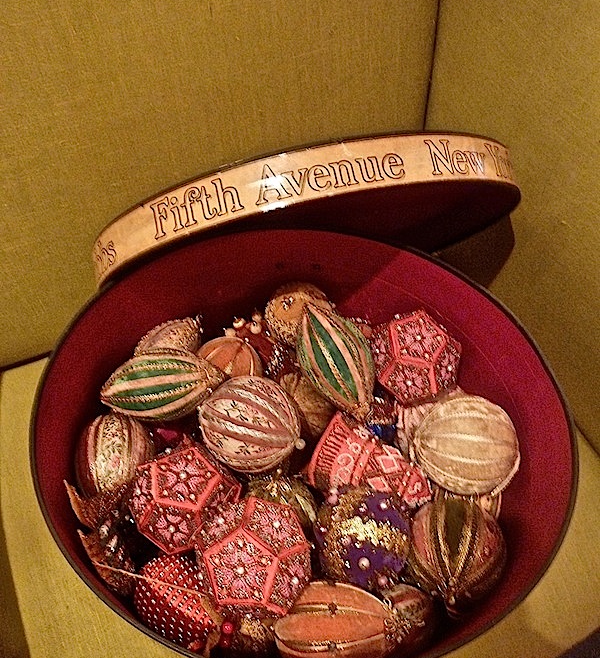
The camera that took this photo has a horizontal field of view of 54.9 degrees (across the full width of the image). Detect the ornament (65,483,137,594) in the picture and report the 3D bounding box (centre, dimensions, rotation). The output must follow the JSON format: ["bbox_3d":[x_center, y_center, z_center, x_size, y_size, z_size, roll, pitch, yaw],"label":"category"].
[{"bbox_3d":[-0.131,0.140,0.383,0.060,0.070,0.060,2,48,0],"label":"ornament"}]

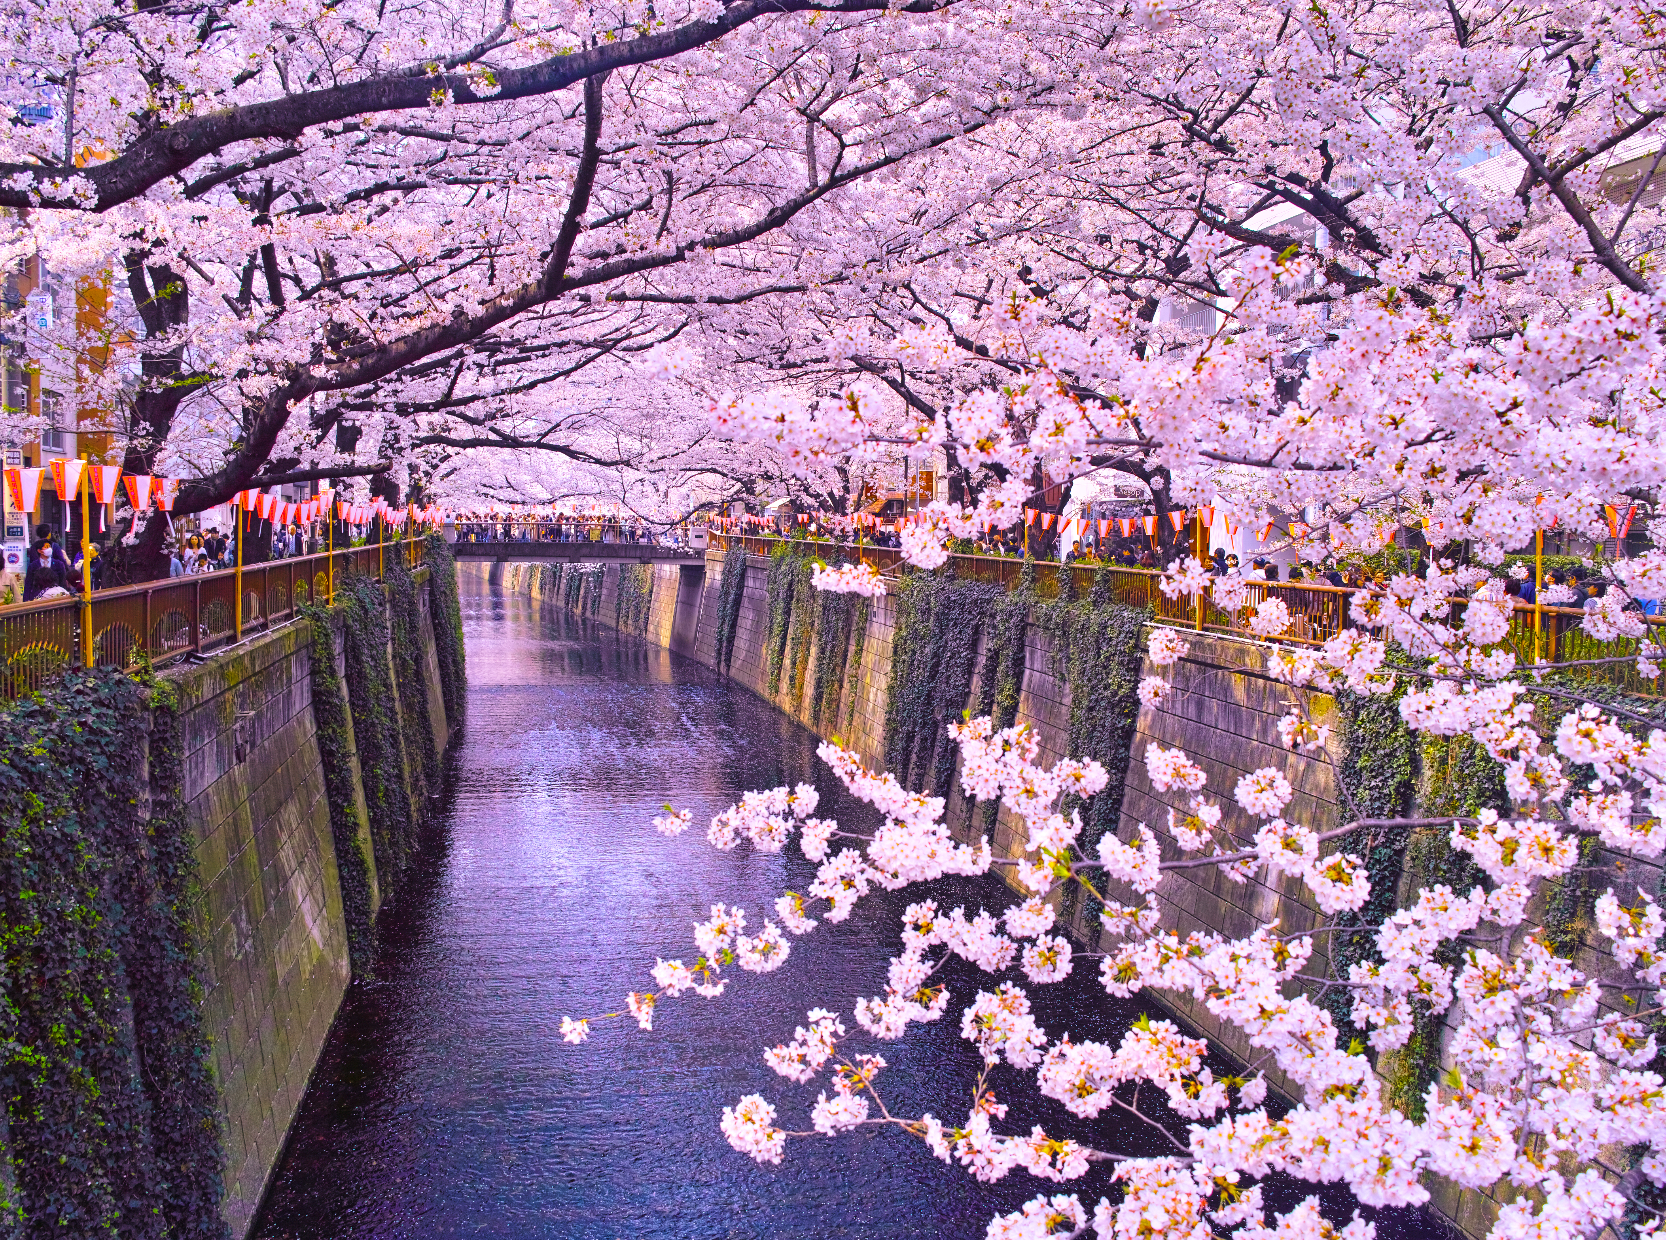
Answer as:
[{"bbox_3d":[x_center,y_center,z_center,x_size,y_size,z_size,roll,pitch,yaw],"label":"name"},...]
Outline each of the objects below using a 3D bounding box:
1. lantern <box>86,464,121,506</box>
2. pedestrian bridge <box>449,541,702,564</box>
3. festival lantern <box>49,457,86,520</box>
[{"bbox_3d":[-7.766,-1.416,15.400,0.370,0.460,0.350,0,4,-8],"label":"lantern"},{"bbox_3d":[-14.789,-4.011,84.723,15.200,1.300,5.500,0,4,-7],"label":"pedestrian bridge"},{"bbox_3d":[-7.616,-1.310,14.400,0.370,0.600,0.350,0,4,-8],"label":"festival lantern"}]

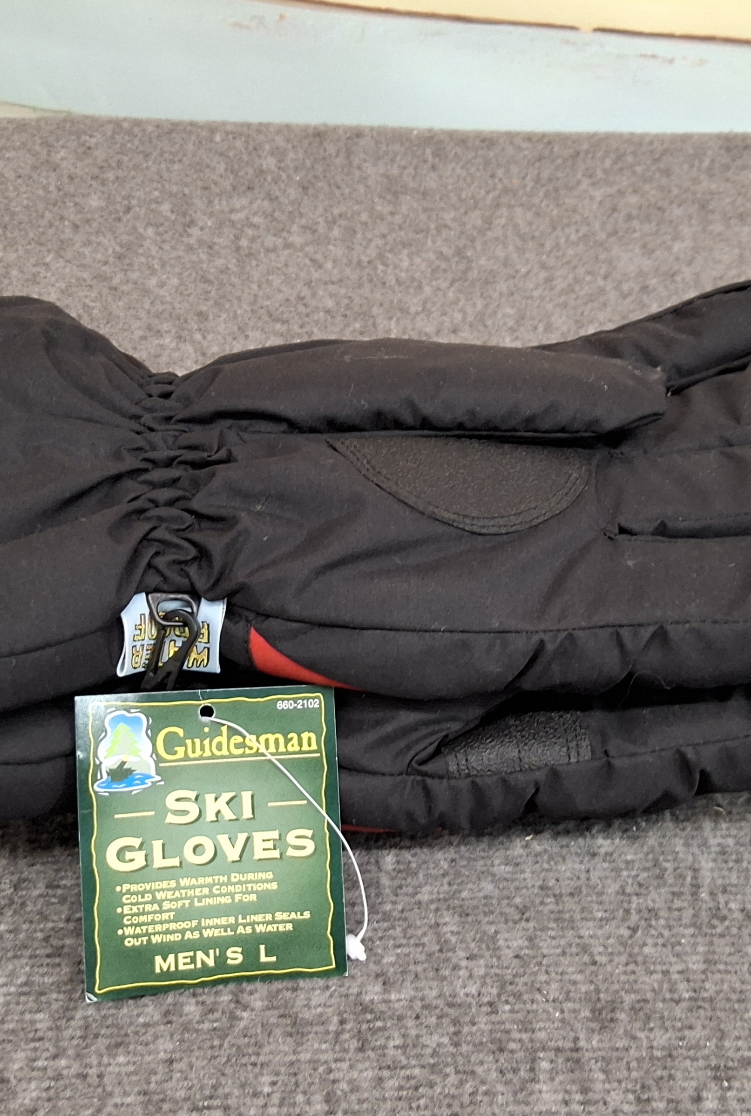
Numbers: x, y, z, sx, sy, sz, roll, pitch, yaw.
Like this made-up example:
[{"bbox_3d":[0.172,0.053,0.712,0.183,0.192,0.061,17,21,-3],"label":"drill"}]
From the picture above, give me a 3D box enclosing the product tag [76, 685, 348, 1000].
[{"bbox_3d":[-0.040,0.069,0.261,0.064,0.002,0.072,-1,88,-8],"label":"product tag"}]

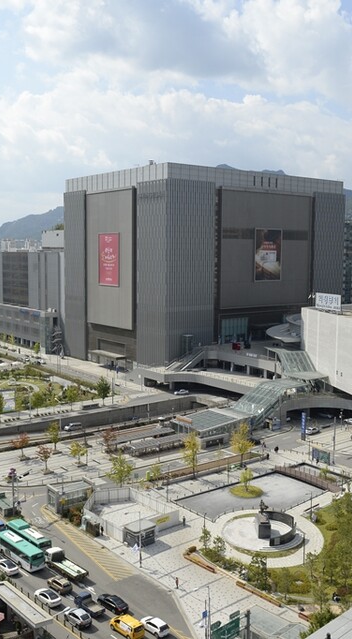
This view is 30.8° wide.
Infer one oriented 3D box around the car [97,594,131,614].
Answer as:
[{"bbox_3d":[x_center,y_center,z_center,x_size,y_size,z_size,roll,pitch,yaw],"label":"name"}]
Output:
[{"bbox_3d":[-8.800,39.151,88.693,1.870,1.470,4.950,-6,8,-45],"label":"car"}]

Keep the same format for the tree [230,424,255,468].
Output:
[{"bbox_3d":[15.839,29.720,151.467,5.586,10.744,5.586,1,6,6],"label":"tree"}]

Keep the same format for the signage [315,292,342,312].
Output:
[{"bbox_3d":[49.015,-5.357,205.171,1.000,5.600,16.500,-1,6,-14],"label":"signage"}]

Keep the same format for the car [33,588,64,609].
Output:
[{"bbox_3d":[-18.093,38.937,90.191,1.860,1.460,4.870,-5,8,-44],"label":"car"}]

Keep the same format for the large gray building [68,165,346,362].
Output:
[{"bbox_3d":[14.216,-24.274,314.462,110.110,84.420,82.994,-4,8,-38],"label":"large gray building"}]

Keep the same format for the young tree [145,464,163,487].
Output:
[{"bbox_3d":[-4.263,33.037,136.479,3.100,4.700,3.000,0,6,-2],"label":"young tree"}]

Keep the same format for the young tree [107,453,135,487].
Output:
[{"bbox_3d":[-11.510,31.746,134.935,5.600,7.500,5.300,0,6,-5],"label":"young tree"}]

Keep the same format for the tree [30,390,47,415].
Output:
[{"bbox_3d":[-41.143,25.123,191.131,4.400,7.530,4.400,0,6,0],"label":"tree"}]

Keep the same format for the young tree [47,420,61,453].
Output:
[{"bbox_3d":[-30.983,29.667,162.510,3.058,7.998,3.058,-1,6,-11],"label":"young tree"}]

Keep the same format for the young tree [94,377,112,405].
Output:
[{"bbox_3d":[-22.908,22.882,203.463,4.700,9.650,4.700,0,6,0],"label":"young tree"}]

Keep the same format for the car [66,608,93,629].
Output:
[{"bbox_3d":[-12.988,39.477,84.735,1.780,1.470,4.500,-5,8,-43],"label":"car"}]

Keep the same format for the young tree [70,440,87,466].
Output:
[{"bbox_3d":[-23.376,31.861,153.149,3.839,5.661,3.839,-1,6,-9],"label":"young tree"}]

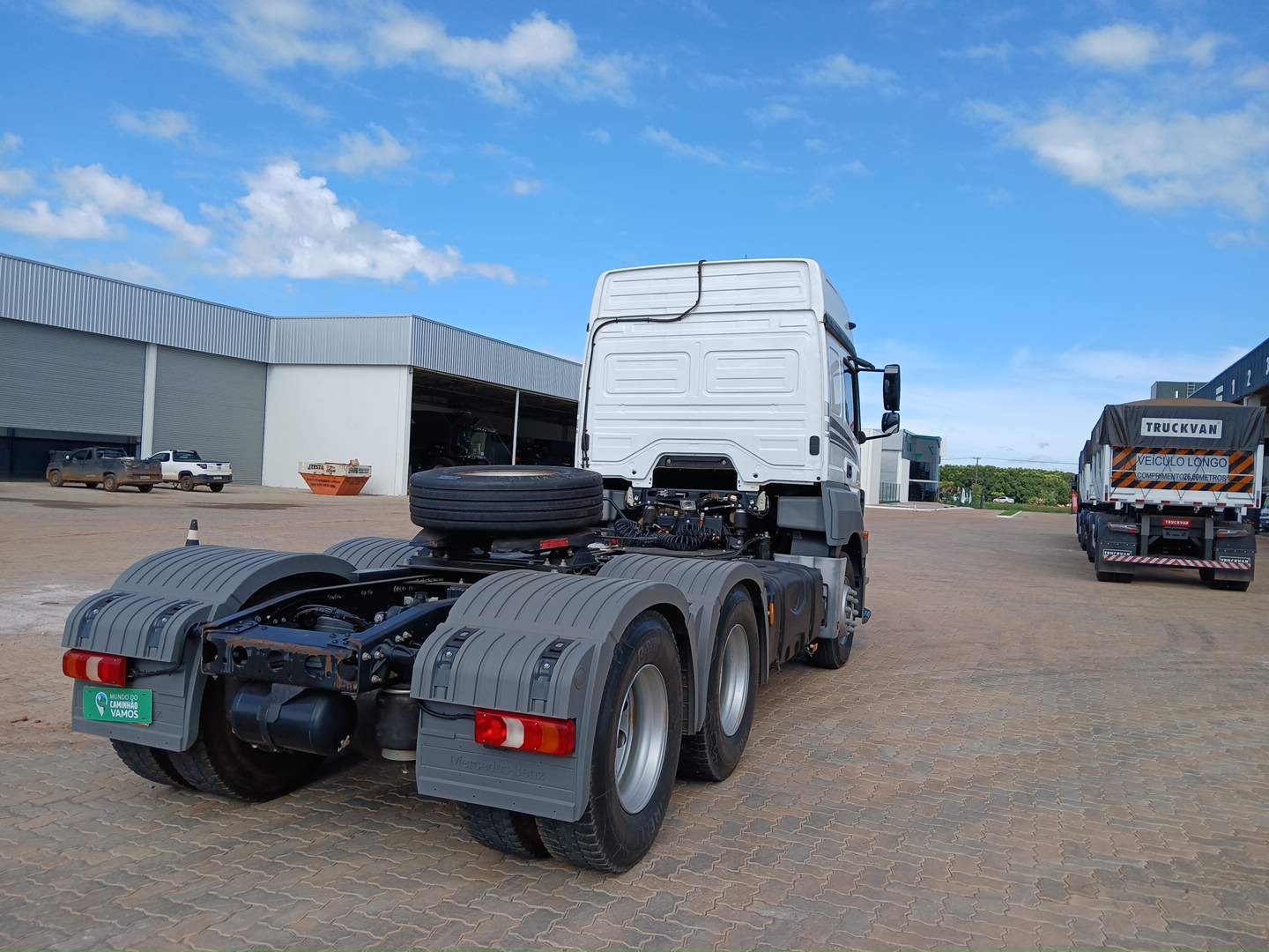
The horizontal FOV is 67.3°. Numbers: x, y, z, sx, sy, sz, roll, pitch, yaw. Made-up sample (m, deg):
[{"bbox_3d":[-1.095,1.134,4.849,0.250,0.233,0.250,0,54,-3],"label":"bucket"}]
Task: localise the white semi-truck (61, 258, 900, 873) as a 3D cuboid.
[{"bbox_3d":[-0.014,-0.157,6.887,2.680,3.520,6.940,2,0,22],"label":"white semi-truck"}]

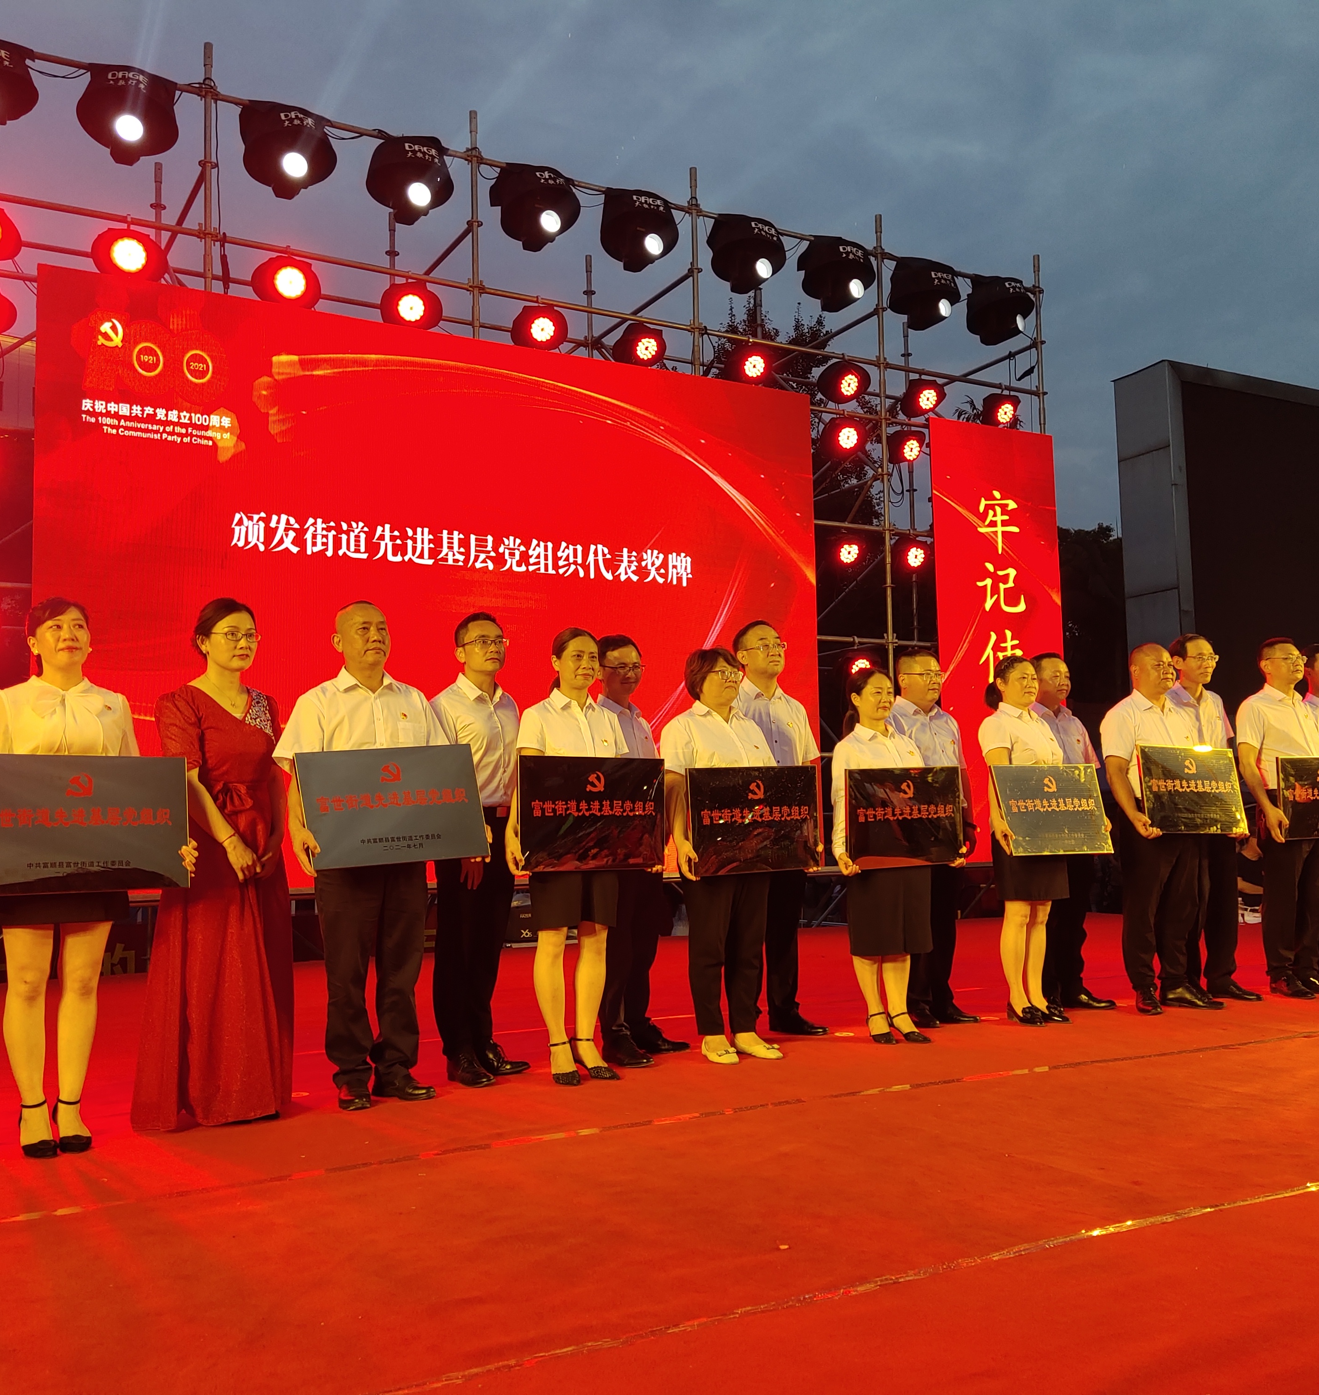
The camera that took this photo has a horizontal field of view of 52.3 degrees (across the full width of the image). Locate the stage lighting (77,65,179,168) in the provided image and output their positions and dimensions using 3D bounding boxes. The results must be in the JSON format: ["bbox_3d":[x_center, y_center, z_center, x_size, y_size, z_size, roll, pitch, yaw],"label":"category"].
[{"bbox_3d":[-3.610,-3.955,9.117,0.600,0.540,0.460,2,-6,-29],"label":"stage lighting"}]

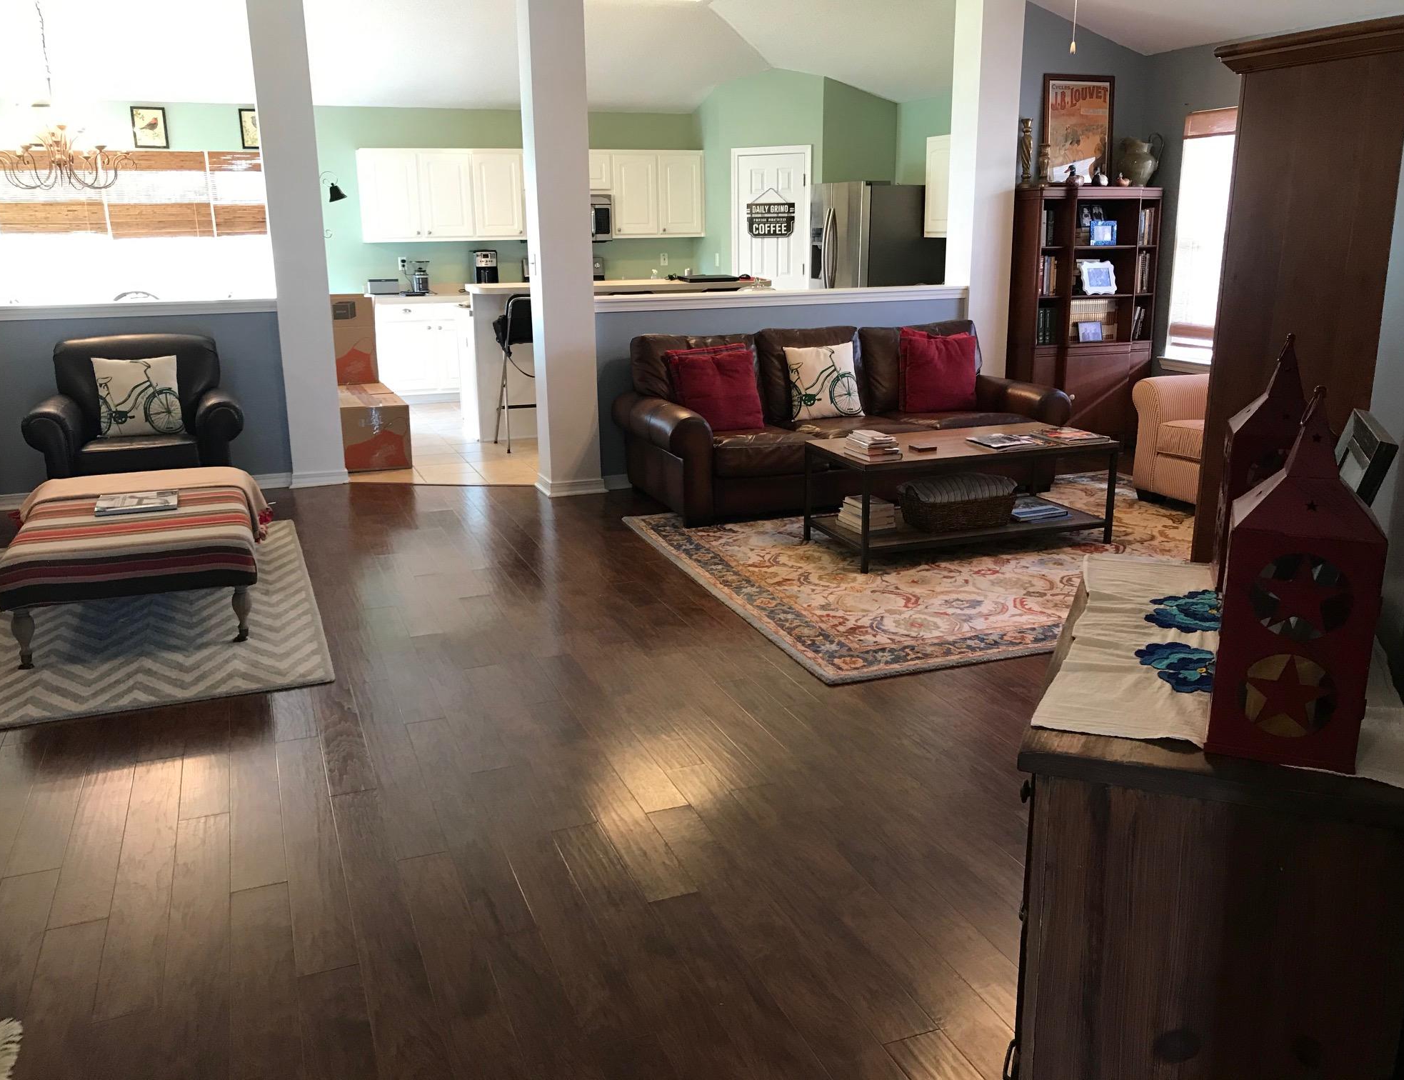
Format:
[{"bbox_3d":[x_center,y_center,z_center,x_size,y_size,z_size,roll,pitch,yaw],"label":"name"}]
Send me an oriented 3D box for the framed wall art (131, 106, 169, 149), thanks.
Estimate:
[{"bbox_3d":[-4.413,-3.292,9.315,0.250,0.310,0.025,-7,16,-20],"label":"framed wall art"}]

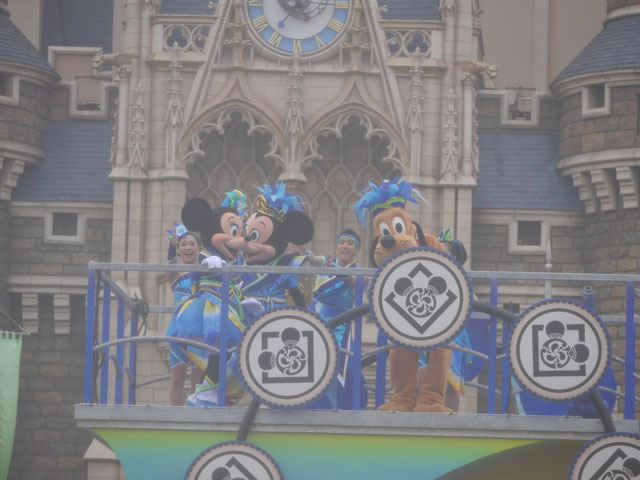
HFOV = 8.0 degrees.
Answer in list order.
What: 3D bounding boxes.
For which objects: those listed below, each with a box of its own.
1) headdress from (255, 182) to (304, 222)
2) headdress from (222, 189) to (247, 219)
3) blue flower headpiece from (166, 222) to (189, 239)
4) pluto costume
[{"bbox_3d":[-0.309,-0.279,34.100,0.330,0.270,0.310,6,-8,26],"label":"headdress"},{"bbox_3d":[-0.630,-0.271,34.000,0.190,0.200,0.180,5,-8,-26],"label":"headdress"},{"bbox_3d":[-1.081,-0.072,34.800,0.160,0.120,0.130,1,-7,6],"label":"blue flower headpiece"},{"bbox_3d":[0.627,0.419,34.000,0.760,1.720,0.800,0,-7,12],"label":"pluto costume"}]

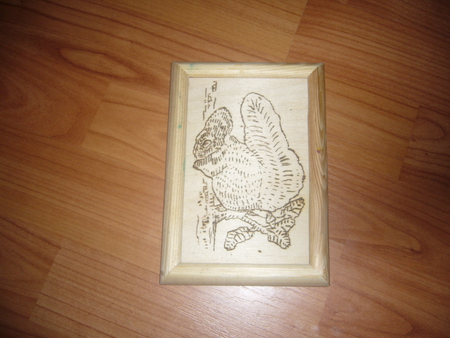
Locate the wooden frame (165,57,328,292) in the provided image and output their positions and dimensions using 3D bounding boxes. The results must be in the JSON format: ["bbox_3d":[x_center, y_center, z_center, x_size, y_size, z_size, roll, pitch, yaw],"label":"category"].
[{"bbox_3d":[0.018,0.000,0.388,0.136,0.016,0.193,1,78,2],"label":"wooden frame"}]

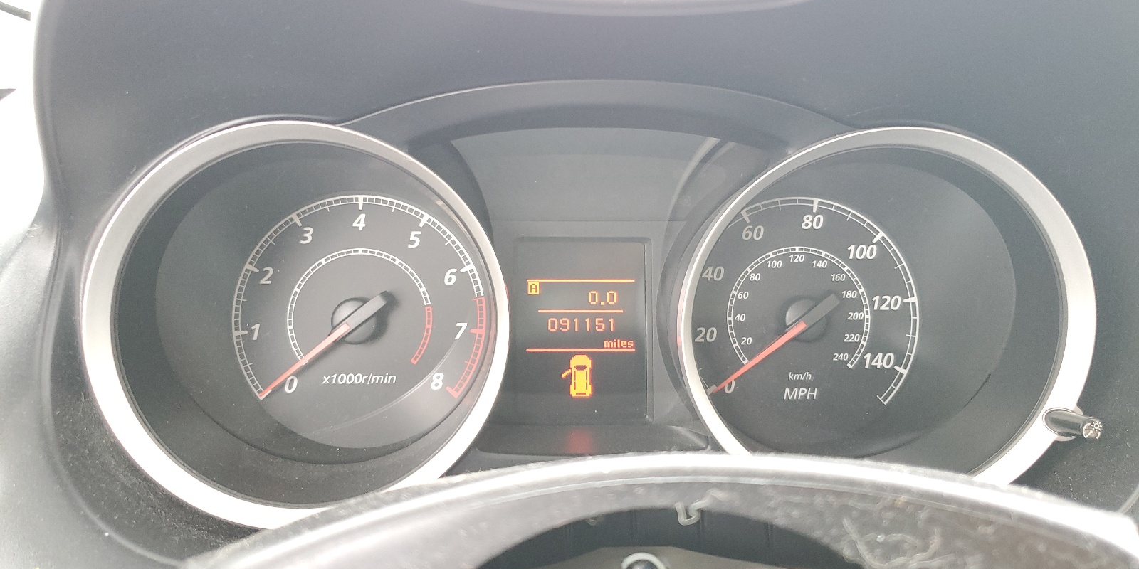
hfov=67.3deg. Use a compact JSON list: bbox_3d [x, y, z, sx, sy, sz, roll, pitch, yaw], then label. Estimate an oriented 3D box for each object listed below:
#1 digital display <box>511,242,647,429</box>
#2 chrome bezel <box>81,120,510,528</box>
[{"bbox_3d":[0.004,0.018,0.320,0.050,0.069,0.007,0,-7,1],"label":"digital display"},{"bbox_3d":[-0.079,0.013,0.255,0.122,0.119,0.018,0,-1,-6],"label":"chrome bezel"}]

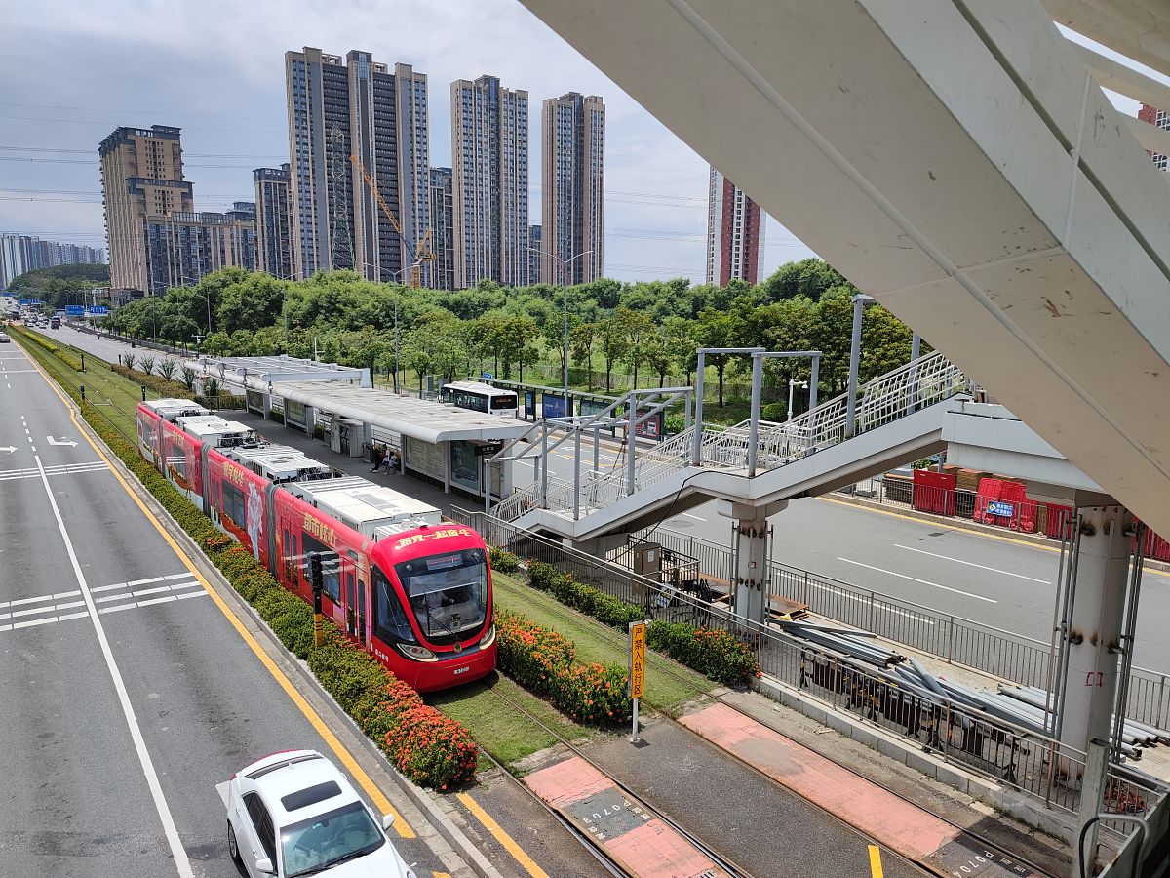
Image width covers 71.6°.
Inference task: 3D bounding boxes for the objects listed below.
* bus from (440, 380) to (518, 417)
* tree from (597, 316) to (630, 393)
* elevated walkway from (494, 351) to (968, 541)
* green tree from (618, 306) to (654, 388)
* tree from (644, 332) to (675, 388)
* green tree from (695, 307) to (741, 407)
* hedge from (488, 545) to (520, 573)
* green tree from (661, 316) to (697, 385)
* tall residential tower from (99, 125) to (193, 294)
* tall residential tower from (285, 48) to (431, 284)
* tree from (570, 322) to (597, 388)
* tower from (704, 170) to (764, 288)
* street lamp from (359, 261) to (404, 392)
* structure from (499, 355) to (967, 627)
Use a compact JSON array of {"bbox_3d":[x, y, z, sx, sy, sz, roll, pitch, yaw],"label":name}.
[{"bbox_3d":[-8.629,-2.690,66.160,2.400,3.200,8.800,-6,10,-36],"label":"bus"},{"bbox_3d":[3.028,-9.459,91.395,3.900,8.500,3.900,1,9,0],"label":"tree"},{"bbox_3d":[2.685,0.858,23.401,2.600,8.000,18.400,-6,11,-36],"label":"elevated walkway"},{"bbox_3d":[5.564,-9.412,87.886,4.000,9.500,4.000,1,9,0],"label":"green tree"},{"bbox_3d":[7.788,-7.747,85.030,3.600,7.100,3.600,1,9,0],"label":"tree"},{"bbox_3d":[13.470,-8.143,80.376,4.800,9.760,4.800,0,8,0],"label":"green tree"},{"bbox_3d":[-2.645,4.097,27.931,1.000,0.800,1.600,-6,10,-36],"label":"hedge"},{"bbox_3d":[9.795,-7.961,82.218,3.800,8.400,3.800,1,9,0],"label":"green tree"},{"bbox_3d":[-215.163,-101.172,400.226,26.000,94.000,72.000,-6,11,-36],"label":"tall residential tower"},{"bbox_3d":[-88.656,-92.902,321.463,52.000,107.000,13.500,-5,10,-33],"label":"tall residential tower"},{"bbox_3d":[0.188,-10.154,98.516,3.600,8.380,3.600,0,8,0],"label":"tree"},{"bbox_3d":[73.296,-99.252,399.784,24.500,98.000,19.000,-1,8,-10],"label":"tower"},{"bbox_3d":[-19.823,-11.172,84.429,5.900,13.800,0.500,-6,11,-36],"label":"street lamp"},{"bbox_3d":[2.553,1.199,23.570,2.600,8.000,18.200,-6,10,-36],"label":"structure"}]

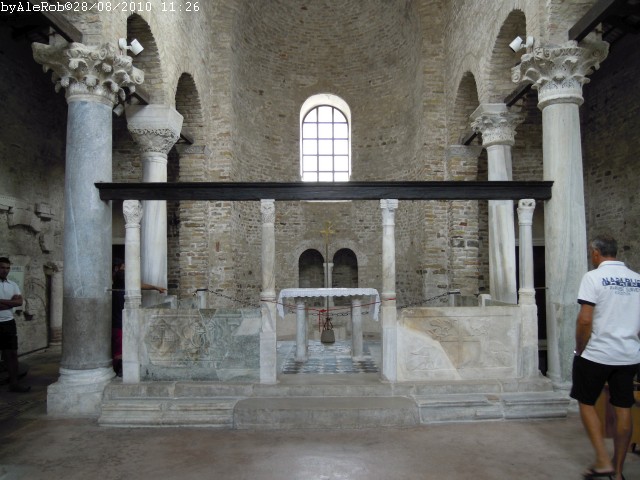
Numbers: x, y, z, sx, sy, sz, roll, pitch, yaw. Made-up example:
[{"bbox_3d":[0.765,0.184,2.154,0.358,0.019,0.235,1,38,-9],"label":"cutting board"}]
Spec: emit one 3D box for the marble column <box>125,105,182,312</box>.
[{"bbox_3d":[-2.582,-0.098,8.052,0.682,3.794,0.682,0,-2,0],"label":"marble column"}]

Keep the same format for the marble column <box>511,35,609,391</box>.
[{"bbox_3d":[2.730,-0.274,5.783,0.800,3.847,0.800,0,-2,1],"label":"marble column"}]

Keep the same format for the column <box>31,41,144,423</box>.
[{"bbox_3d":[-2.648,-0.101,5.896,0.790,3.943,0.790,0,-2,0],"label":"column"}]

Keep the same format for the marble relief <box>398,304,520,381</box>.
[{"bbox_3d":[1.455,1.106,5.493,1.257,0.807,0.100,0,-2,1],"label":"marble relief"}]

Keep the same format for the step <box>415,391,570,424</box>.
[{"bbox_3d":[1.768,1.748,5.415,1.541,0.212,0.395,0,-2,0],"label":"step"}]

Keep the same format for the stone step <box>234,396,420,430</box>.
[{"bbox_3d":[0.070,1.733,5.179,1.748,0.210,0.410,0,-2,1],"label":"stone step"}]

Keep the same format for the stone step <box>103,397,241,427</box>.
[{"bbox_3d":[-1.482,1.736,5.213,1.341,0.220,0.320,0,-2,1],"label":"stone step"}]

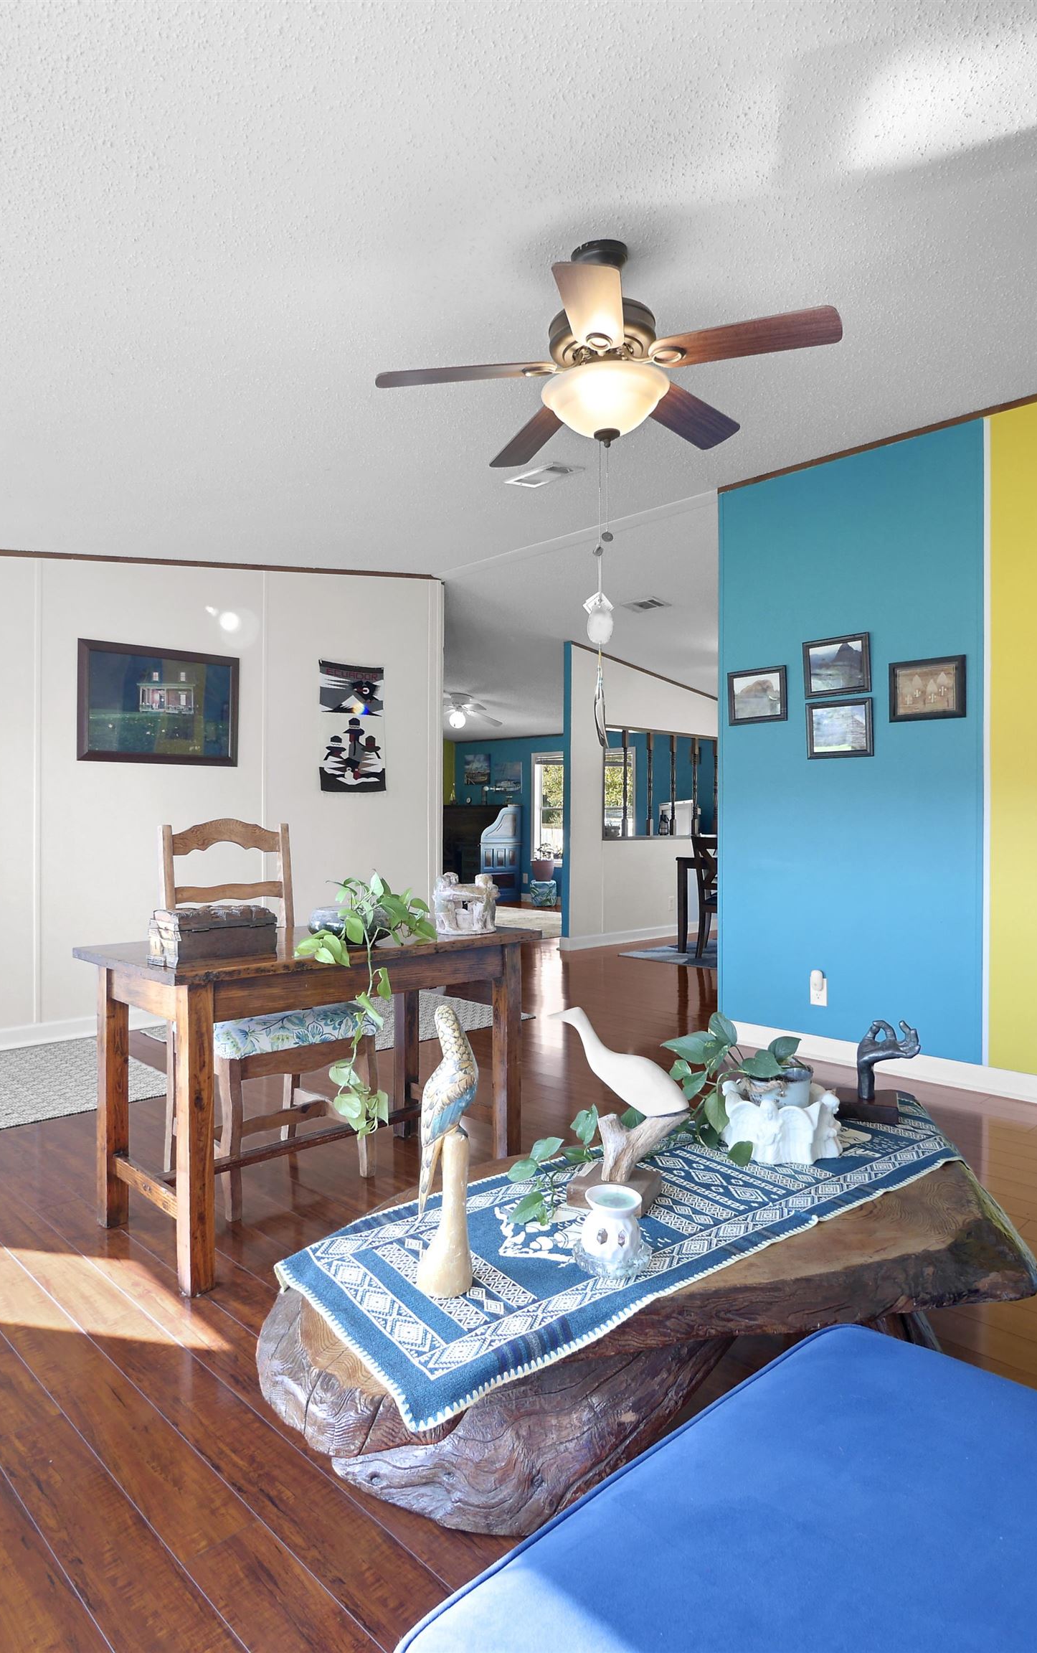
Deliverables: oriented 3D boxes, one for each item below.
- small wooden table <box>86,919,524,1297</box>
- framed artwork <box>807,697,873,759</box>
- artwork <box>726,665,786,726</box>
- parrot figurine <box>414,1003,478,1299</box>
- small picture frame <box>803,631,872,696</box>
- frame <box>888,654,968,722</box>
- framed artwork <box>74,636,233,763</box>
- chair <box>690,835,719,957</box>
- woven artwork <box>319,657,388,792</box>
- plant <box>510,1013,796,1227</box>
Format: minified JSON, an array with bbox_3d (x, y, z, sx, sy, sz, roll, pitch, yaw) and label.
[{"bbox_3d":[-0.578,0.712,2.653,0.645,0.757,1.190,1,1,45],"label":"small wooden table"},{"bbox_3d":[1.486,-0.446,4.103,0.020,0.260,0.317,0,1,-45],"label":"framed artwork"},{"bbox_3d":[1.178,-0.639,4.381,0.020,0.265,0.318,0,1,-44],"label":"artwork"},{"bbox_3d":[-0.107,0.474,1.318,0.105,0.420,0.082,0,1,-38],"label":"parrot figurine"},{"bbox_3d":[1.462,-0.731,4.090,0.020,0.265,0.315,0,1,-44],"label":"small picture frame"},{"bbox_3d":[1.760,-0.582,3.826,0.022,0.258,0.318,0,1,-45],"label":"frame"},{"bbox_3d":[-1.950,-0.654,4.888,0.889,0.627,0.030,0,1,-45],"label":"framed artwork"},{"bbox_3d":[1.775,0.584,7.405,0.460,1.000,0.550,0,0,28],"label":"chair"},{"bbox_3d":[-1.069,-0.637,5.772,0.507,0.817,0.015,0,1,-45],"label":"woven artwork"},{"bbox_3d":[0.301,0.559,1.835,0.742,0.299,0.279,0,0,-24],"label":"plant"}]

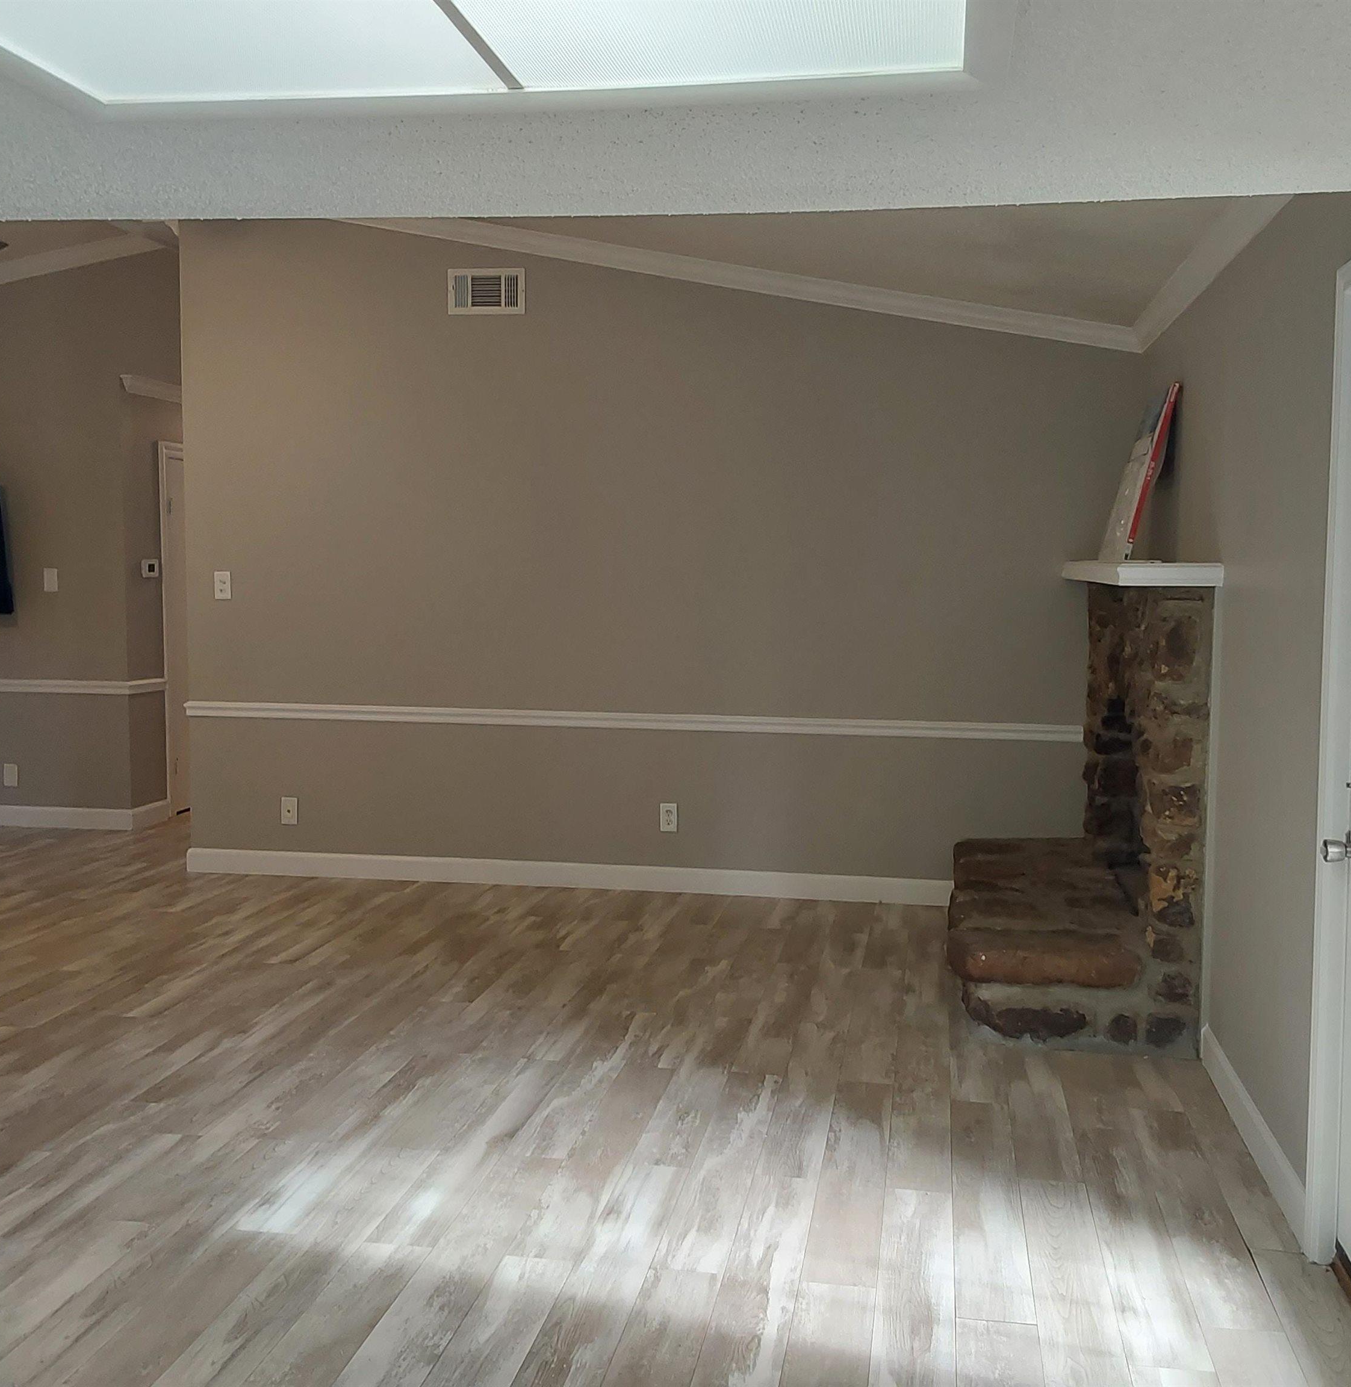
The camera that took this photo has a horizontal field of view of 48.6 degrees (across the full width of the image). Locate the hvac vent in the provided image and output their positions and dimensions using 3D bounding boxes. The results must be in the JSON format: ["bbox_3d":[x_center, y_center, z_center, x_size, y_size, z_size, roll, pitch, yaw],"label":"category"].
[{"bbox_3d":[-0.840,-1.780,6.617,0.357,0.188,0.025,1,4,10],"label":"hvac vent"}]

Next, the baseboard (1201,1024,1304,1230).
[{"bbox_3d":[1.431,1.062,3.776,0.020,0.122,1.232,1,4,10],"label":"baseboard"}]

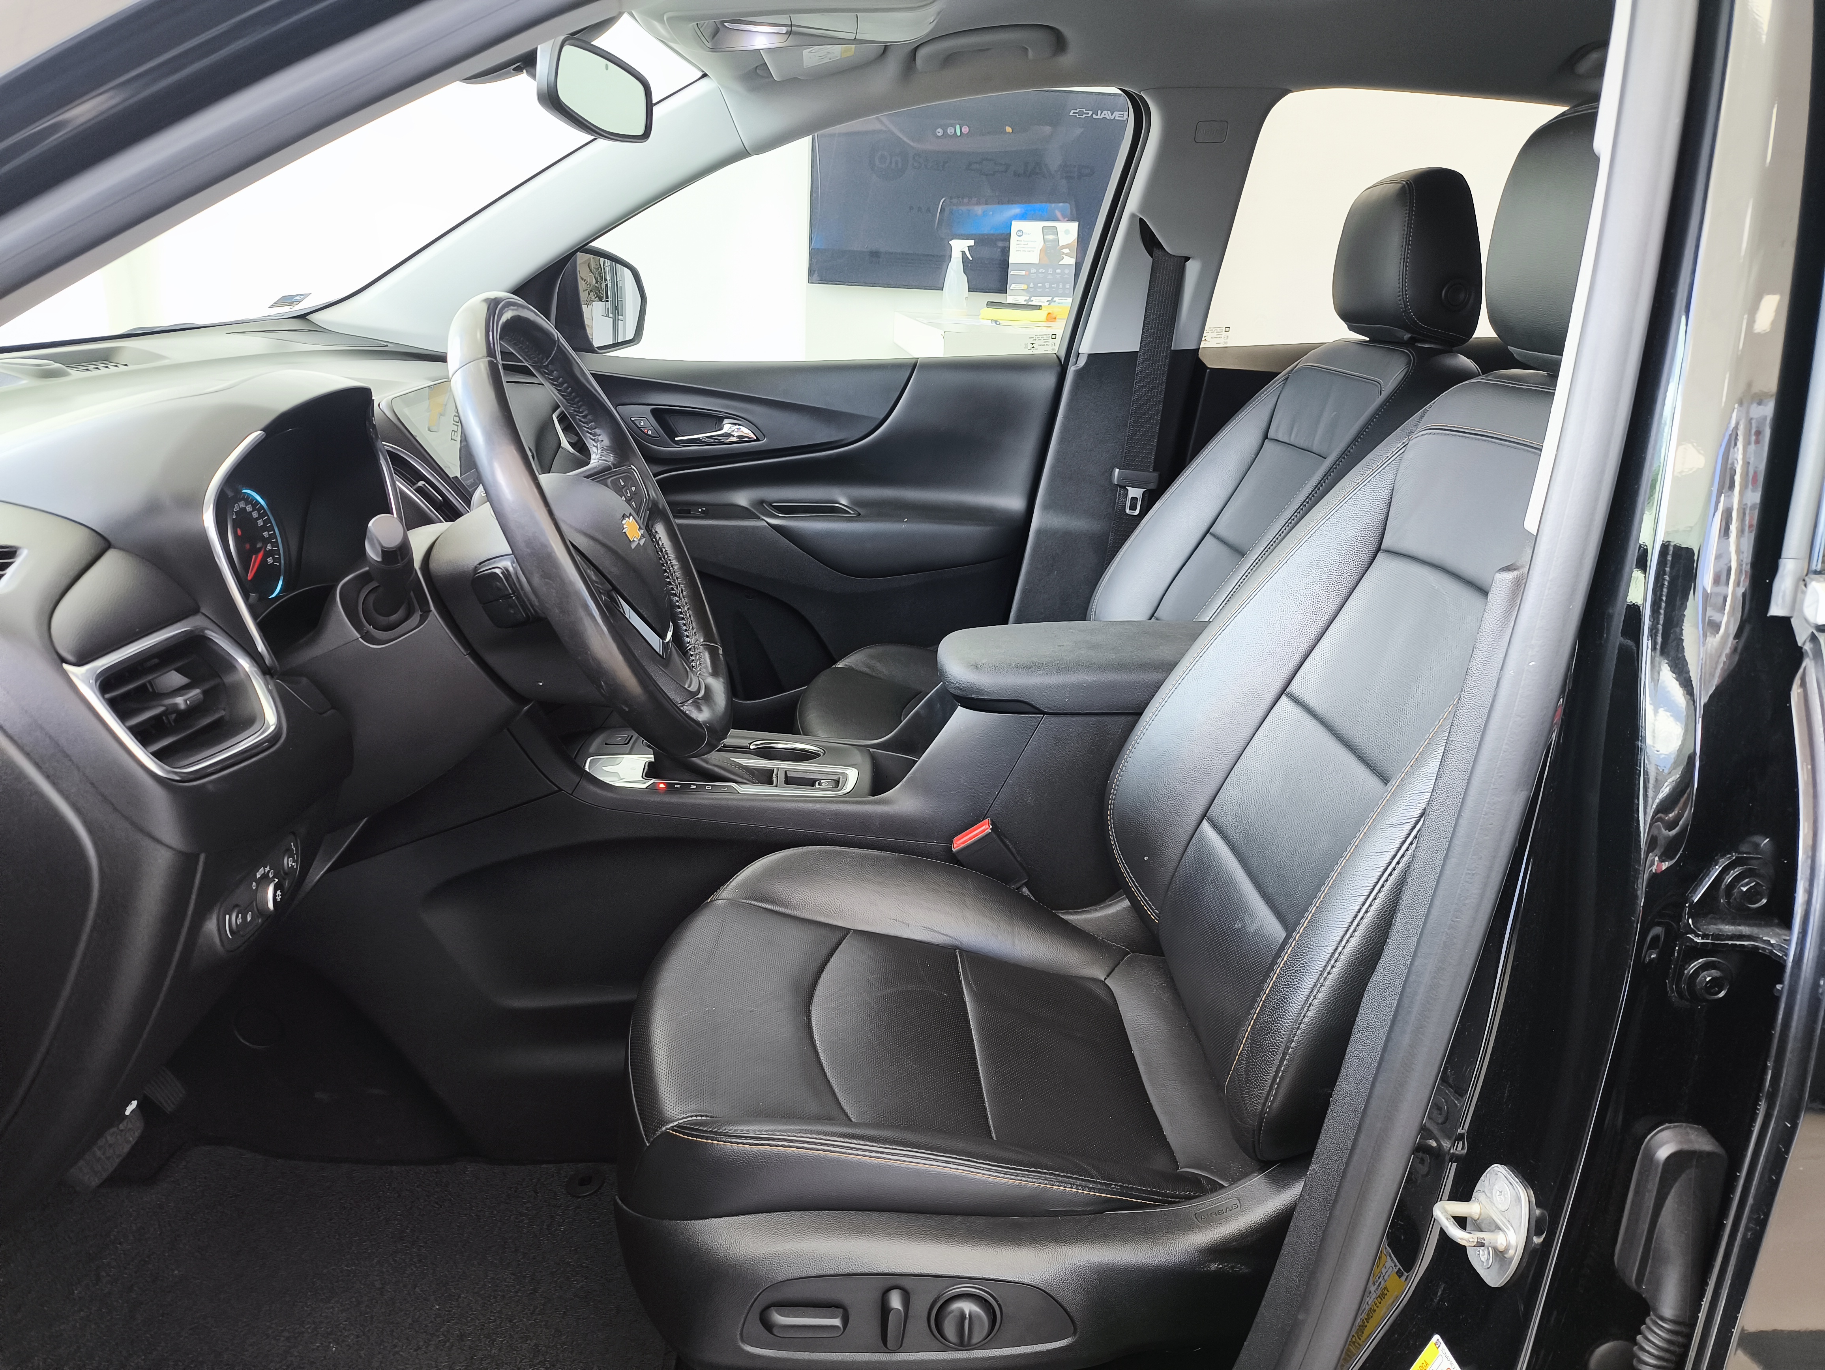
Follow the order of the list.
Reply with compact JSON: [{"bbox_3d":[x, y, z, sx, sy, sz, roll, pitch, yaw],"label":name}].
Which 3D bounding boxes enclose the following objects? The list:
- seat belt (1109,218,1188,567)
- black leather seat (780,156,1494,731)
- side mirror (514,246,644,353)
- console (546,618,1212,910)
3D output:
[{"bbox_3d":[0.358,-0.429,1.993,0.085,0.540,0.060,2,17,-3],"label":"seat belt"},{"bbox_3d":[0.246,-0.161,1.753,0.820,1.010,0.530,2,17,-3],"label":"black leather seat"},{"bbox_3d":[-0.545,-0.643,2.205,0.140,0.175,0.240,7,18,14],"label":"side mirror"},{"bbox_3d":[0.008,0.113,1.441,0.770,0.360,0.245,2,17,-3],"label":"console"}]

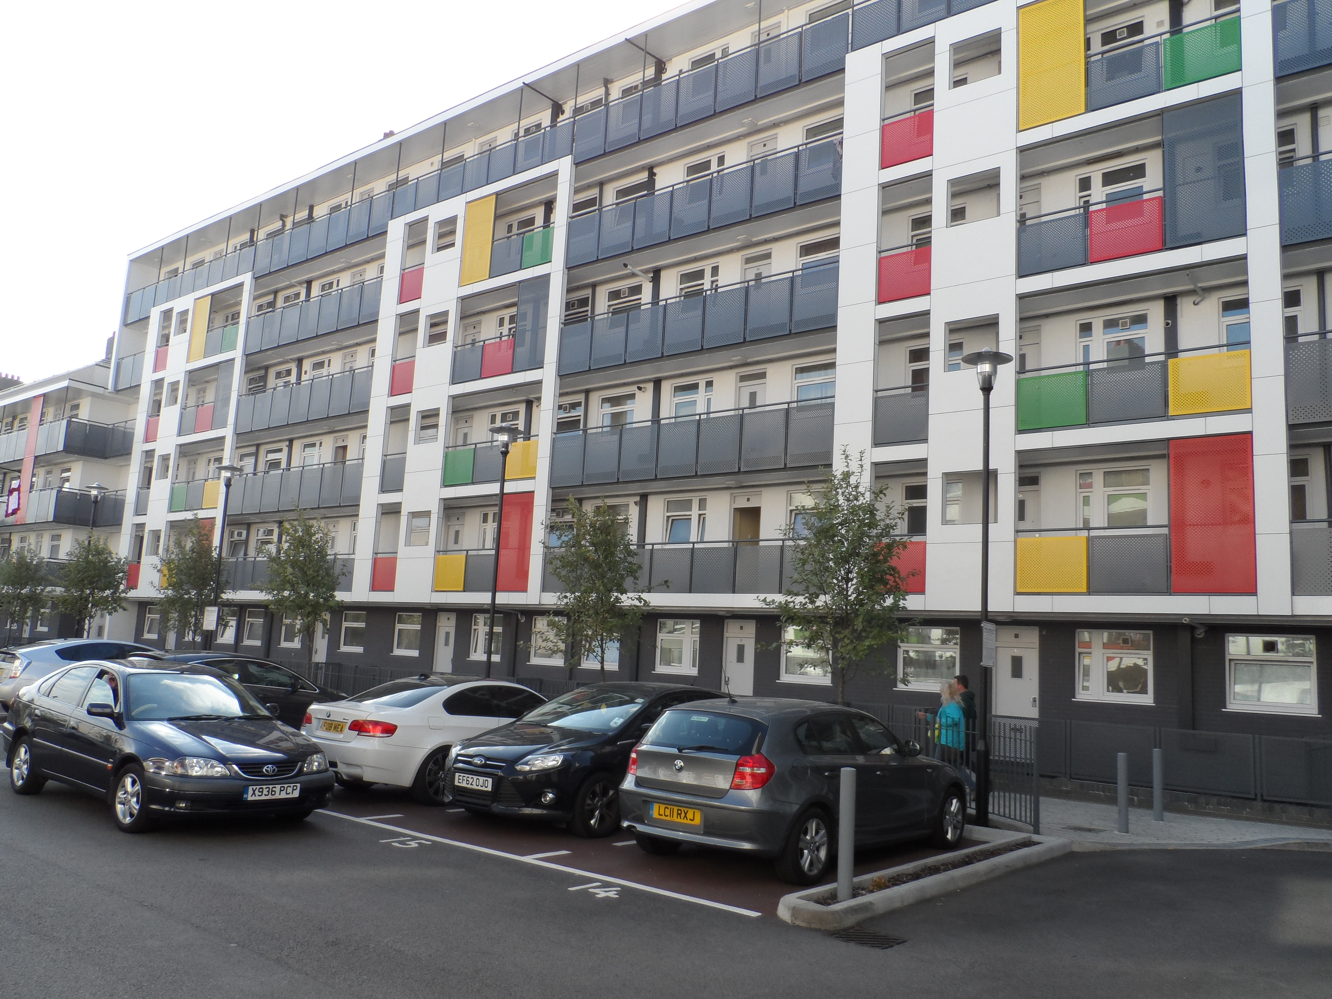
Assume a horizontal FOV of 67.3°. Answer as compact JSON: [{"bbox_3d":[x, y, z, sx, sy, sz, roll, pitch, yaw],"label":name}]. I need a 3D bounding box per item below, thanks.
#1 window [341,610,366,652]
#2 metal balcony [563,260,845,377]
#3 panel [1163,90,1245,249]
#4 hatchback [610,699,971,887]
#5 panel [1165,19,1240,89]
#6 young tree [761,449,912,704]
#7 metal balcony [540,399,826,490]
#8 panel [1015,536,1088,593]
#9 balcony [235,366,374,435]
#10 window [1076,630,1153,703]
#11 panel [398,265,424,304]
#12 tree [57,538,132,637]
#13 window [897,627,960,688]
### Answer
[{"bbox_3d":[-9.773,4.154,31.508,1.222,1.213,0.120,-4,-11,38],"label":"window"},{"bbox_3d":[0.740,-4.046,23.959,8.126,1.477,1.080,-4,-11,38],"label":"metal balcony"},{"bbox_3d":[9.041,-5.506,16.825,1.202,2.472,0.050,-4,-11,38],"label":"panel"},{"bbox_3d":[1.427,2.672,9.687,1.790,1.425,4.240,-4,-12,40],"label":"hatchback"},{"bbox_3d":[9.073,-7.532,16.946,1.159,0.956,0.050,-4,-11,38],"label":"panel"},{"bbox_3d":[2.165,1.562,12.747,1.800,4.443,1.800,-4,-11,38],"label":"young tree"},{"bbox_3d":[0.293,-1.184,22.785,7.988,1.399,0.100,-4,-11,38],"label":"metal balcony"},{"bbox_3d":[6.634,1.127,17.196,1.180,0.951,0.050,-4,-11,38],"label":"panel"},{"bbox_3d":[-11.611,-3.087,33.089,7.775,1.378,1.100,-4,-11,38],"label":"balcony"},{"bbox_3d":[7.778,2.885,17.379,1.264,1.212,0.100,-4,-11,38],"label":"window"},{"bbox_3d":[-7.785,-6.546,30.674,1.125,0.972,0.060,-4,-11,38],"label":"panel"},{"bbox_3d":[-15.204,2.931,26.430,1.850,3.976,1.850,-4,-11,38],"label":"tree"},{"bbox_3d":[5.111,3.105,19.473,1.244,1.217,0.100,-4,-11,38],"label":"window"}]

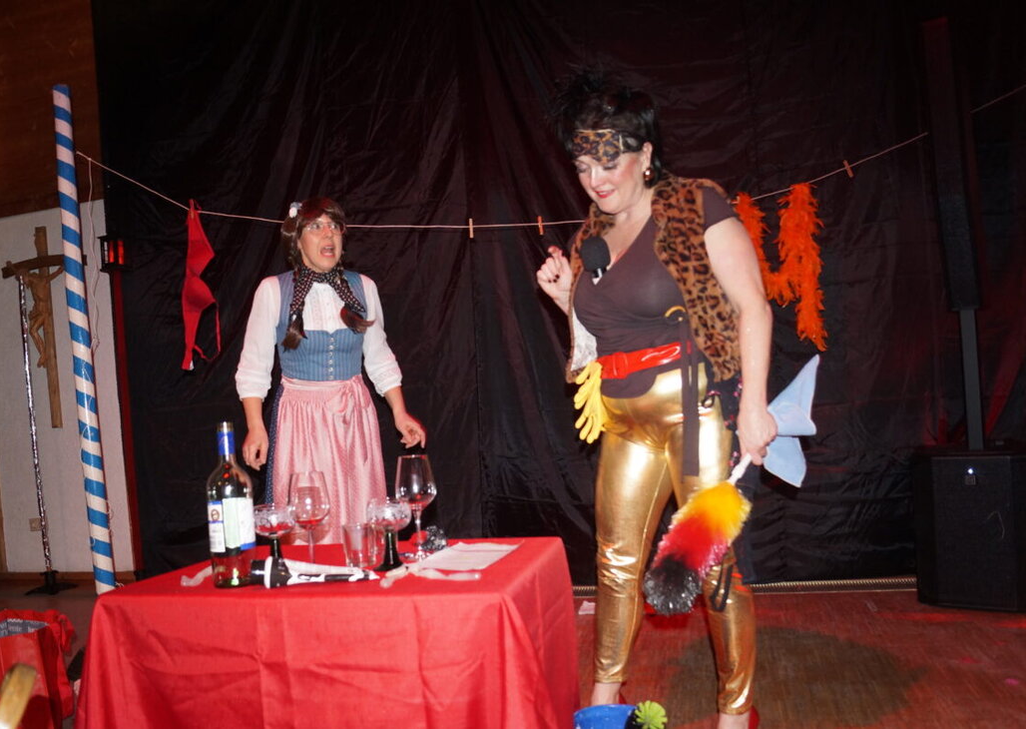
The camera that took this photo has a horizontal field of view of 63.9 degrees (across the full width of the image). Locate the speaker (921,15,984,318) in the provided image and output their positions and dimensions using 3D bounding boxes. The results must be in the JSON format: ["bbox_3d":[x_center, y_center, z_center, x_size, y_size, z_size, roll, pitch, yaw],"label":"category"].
[{"bbox_3d":[1.670,-0.756,3.120,0.100,1.070,0.130,-5,0,37],"label":"speaker"}]

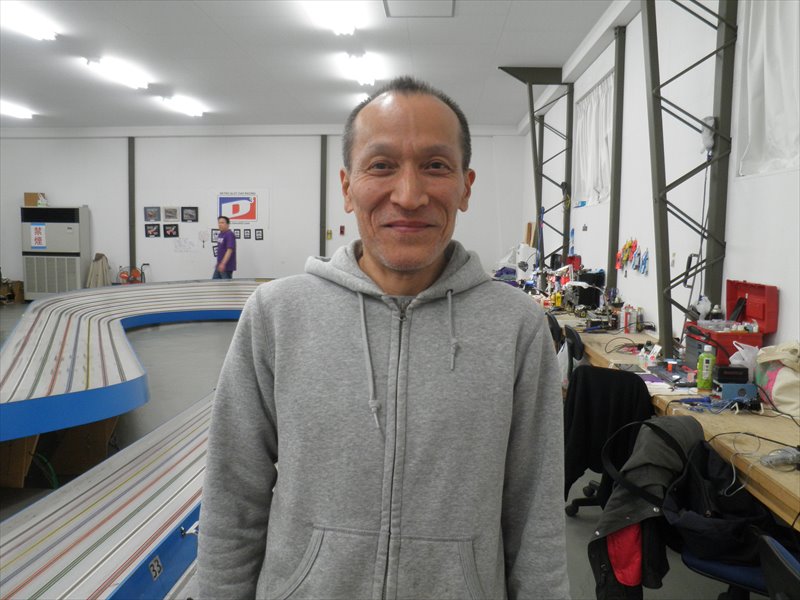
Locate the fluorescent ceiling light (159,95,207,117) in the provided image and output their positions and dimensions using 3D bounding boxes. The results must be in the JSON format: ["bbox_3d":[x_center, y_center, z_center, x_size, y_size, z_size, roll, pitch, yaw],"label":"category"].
[{"bbox_3d":[-3.317,-2.963,9.955,0.240,0.100,1.250,1,6,3],"label":"fluorescent ceiling light"}]

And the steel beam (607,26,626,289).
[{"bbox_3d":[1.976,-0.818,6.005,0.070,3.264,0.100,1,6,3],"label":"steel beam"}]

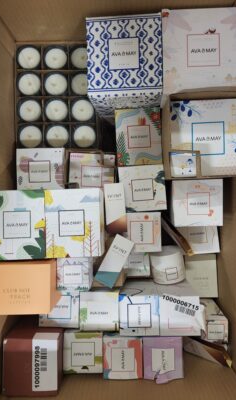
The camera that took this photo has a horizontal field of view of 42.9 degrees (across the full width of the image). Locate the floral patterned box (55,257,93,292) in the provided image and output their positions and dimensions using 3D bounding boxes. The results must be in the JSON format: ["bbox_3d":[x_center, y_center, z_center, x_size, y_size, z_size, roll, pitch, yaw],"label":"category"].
[{"bbox_3d":[-0.071,0.118,0.511,0.051,0.062,0.051,0,90,1],"label":"floral patterned box"}]

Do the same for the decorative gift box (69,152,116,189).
[{"bbox_3d":[-0.047,-0.043,0.596,0.081,0.092,0.081,1,90,1],"label":"decorative gift box"}]

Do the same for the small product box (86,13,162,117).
[{"bbox_3d":[0.013,-0.231,0.539,0.119,0.130,0.119,-3,90,3],"label":"small product box"}]

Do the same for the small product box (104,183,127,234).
[{"bbox_3d":[-0.003,0.014,0.484,0.031,0.020,0.079,-4,90,1],"label":"small product box"}]

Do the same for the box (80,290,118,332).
[{"bbox_3d":[-0.030,0.184,0.531,0.065,0.073,0.066,0,90,1],"label":"box"}]

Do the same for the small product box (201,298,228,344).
[{"bbox_3d":[0.175,0.232,0.580,0.042,0.100,0.042,0,90,1],"label":"small product box"}]

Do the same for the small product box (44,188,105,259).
[{"bbox_3d":[-0.066,0.035,0.488,0.082,0.083,0.101,-1,90,1],"label":"small product box"}]

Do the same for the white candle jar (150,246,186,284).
[{"bbox_3d":[0.091,0.120,0.558,0.061,0.061,0.056,-6,97,-2],"label":"white candle jar"}]

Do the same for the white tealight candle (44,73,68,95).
[{"bbox_3d":[-0.117,-0.220,0.592,0.046,0.042,0.046,0,90,1],"label":"white tealight candle"}]

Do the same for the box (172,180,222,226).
[{"bbox_3d":[0.136,0.006,0.544,0.083,0.078,0.078,-1,90,1],"label":"box"}]

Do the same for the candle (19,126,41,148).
[{"bbox_3d":[-0.163,-0.117,0.584,0.044,0.043,0.044,0,90,1],"label":"candle"}]

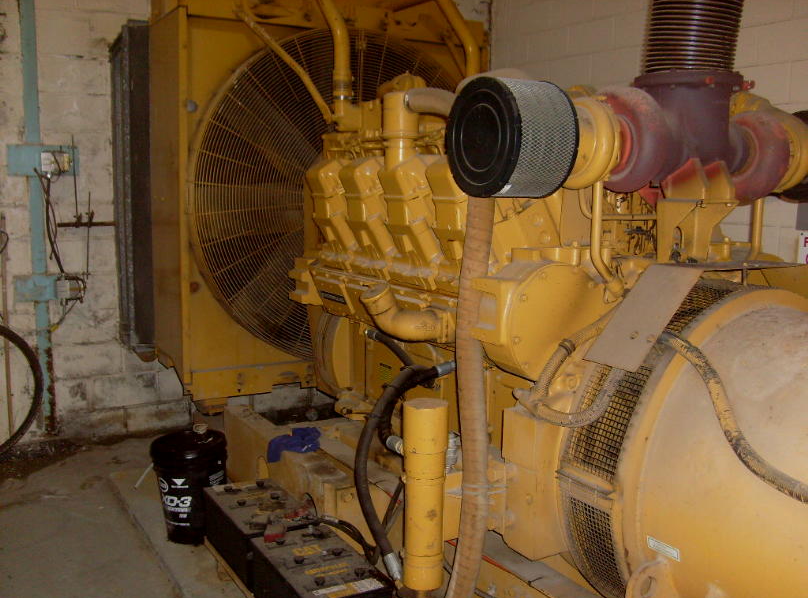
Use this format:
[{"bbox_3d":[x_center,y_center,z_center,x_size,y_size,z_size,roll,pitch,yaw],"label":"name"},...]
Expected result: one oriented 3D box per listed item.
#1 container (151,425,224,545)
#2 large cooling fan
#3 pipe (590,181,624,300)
[{"bbox_3d":[-0.908,0.799,3.526,0.312,0.410,0.312,0,10,16],"label":"container"},{"bbox_3d":[-0.247,-0.499,4.086,1.630,1.630,0.200,-3,9,-30],"label":"large cooling fan"},{"bbox_3d":[0.530,-0.152,2.130,0.100,0.310,0.050,-3,9,-30],"label":"pipe"}]

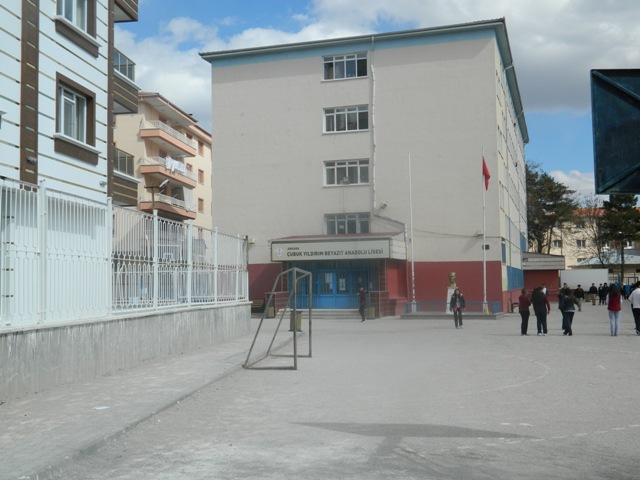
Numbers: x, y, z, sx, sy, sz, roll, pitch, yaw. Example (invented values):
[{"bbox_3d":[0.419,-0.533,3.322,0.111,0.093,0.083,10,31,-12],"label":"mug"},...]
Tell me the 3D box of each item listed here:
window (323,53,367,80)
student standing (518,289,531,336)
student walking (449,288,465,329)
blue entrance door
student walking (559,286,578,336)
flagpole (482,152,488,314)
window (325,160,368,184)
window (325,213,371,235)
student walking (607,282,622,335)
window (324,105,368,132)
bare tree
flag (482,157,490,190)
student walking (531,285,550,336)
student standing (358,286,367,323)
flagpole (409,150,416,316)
[{"bbox_3d":[1.591,-10.858,47.735,2.930,1.565,0.180,-2,-3,17],"label":"window"},{"bbox_3d":[7.214,2.567,26.830,0.460,1.640,0.360,-2,-3,18],"label":"student standing"},{"bbox_3d":[5.478,2.761,30.200,0.580,1.580,0.340,-1,-3,7],"label":"student walking"},{"bbox_3d":[1.207,2.735,42.567,3.153,2.246,0.150,-2,-3,17],"label":"blue entrance door"},{"bbox_3d":[8.081,2.330,24.700,0.500,1.600,0.380,-1,-3,12],"label":"student walking"},{"bbox_3d":[8.205,-0.462,37.741,0.130,8.310,0.130,-2,-3,17],"label":"flagpole"},{"bbox_3d":[1.658,-4.145,46.896,2.873,1.547,0.200,-2,-3,17],"label":"window"},{"bbox_3d":[1.732,-0.868,47.195,2.930,1.580,0.180,-2,-3,17],"label":"window"},{"bbox_3d":[9.386,2.251,24.200,0.500,1.650,0.320,-1,-3,6],"label":"student walking"},{"bbox_3d":[1.652,-7.554,47.552,2.930,1.623,0.180,-2,-3,17],"label":"window"},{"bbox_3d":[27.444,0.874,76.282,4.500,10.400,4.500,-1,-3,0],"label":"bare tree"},{"bbox_3d":[8.337,-3.316,37.909,0.400,1.675,0.200,-2,-3,17],"label":"flag"},{"bbox_3d":[7.752,2.528,26.802,0.580,1.730,0.420,-1,-3,3],"label":"student walking"},{"bbox_3d":[2.079,3.183,37.367,0.480,1.730,0.420,-3,-4,37],"label":"student standing"},{"bbox_3d":[4.714,-0.376,38.839,0.130,8.253,0.130,-2,-3,17],"label":"flagpole"}]

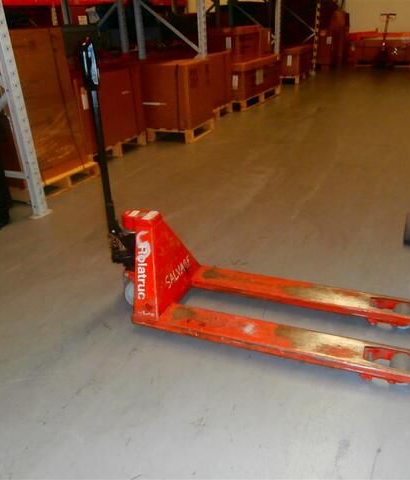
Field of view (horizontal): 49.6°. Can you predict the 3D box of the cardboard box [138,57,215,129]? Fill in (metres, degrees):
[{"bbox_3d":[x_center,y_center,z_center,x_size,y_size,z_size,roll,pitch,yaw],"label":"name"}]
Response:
[{"bbox_3d":[-0.535,-1.789,5.425,1.020,0.706,0.740,9,29,23],"label":"cardboard box"}]

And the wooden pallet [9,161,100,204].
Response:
[{"bbox_3d":[-1.498,-0.578,4.018,0.680,0.144,0.780,11,29,26],"label":"wooden pallet"}]

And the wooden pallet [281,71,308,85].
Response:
[{"bbox_3d":[1.863,-3.682,10.031,0.800,0.144,1.160,9,29,23],"label":"wooden pallet"}]

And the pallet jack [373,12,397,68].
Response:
[{"bbox_3d":[4.841,-5.241,11.705,0.530,1.220,1.530,9,29,23],"label":"pallet jack"}]

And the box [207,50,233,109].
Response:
[{"bbox_3d":[-0.188,-2.276,6.381,0.800,0.710,1.100,9,29,23],"label":"box"}]

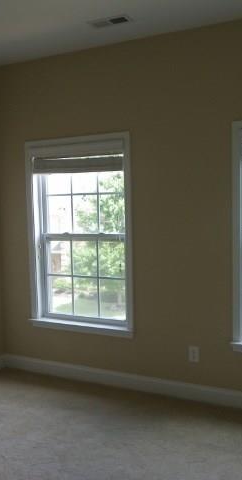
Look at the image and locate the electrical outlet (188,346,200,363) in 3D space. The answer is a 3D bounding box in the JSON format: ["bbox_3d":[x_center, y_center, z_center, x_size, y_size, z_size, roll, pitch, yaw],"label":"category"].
[{"bbox_3d":[0.544,0.858,3.583,0.073,0.118,0.012,1,5,28],"label":"electrical outlet"}]

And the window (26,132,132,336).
[{"bbox_3d":[-0.347,-0.034,4.008,1.030,1.610,0.120,1,5,28],"label":"window"}]

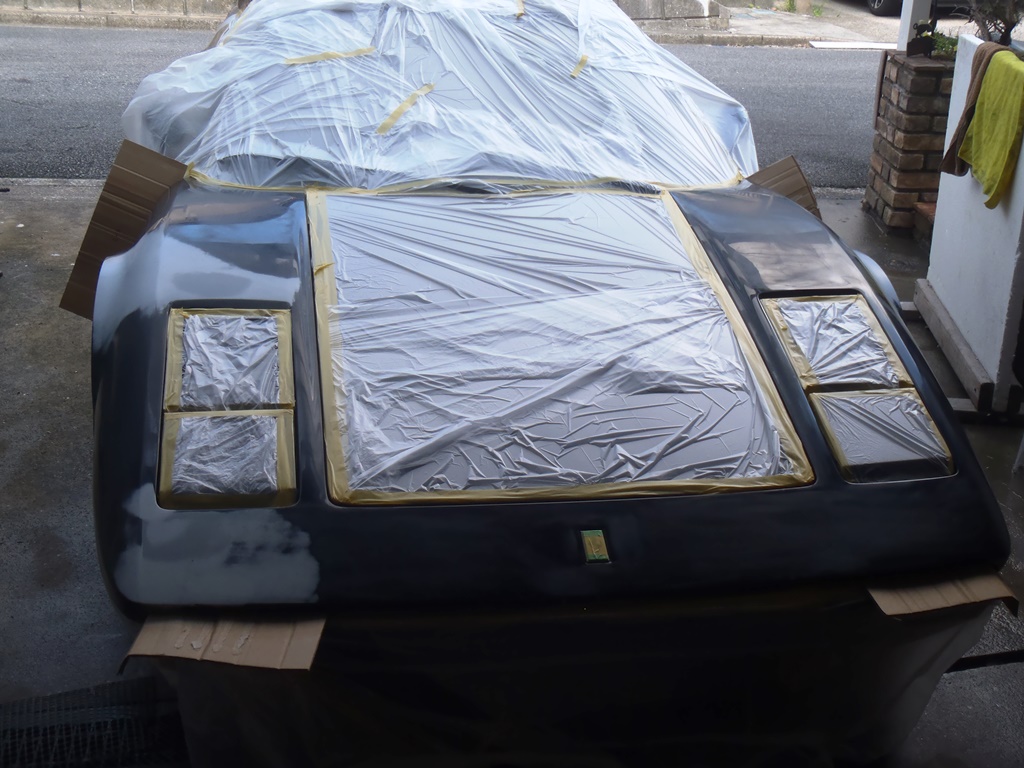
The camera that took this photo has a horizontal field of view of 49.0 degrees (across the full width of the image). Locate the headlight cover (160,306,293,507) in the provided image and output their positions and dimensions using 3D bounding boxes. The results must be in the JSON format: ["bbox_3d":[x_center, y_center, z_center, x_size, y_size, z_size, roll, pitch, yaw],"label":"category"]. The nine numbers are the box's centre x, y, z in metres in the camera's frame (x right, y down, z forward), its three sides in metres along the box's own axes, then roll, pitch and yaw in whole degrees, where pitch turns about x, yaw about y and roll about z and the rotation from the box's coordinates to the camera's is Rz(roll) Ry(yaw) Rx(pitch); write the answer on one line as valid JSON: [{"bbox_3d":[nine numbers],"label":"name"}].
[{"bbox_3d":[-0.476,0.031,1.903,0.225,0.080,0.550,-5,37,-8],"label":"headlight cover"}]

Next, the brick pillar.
[{"bbox_3d":[1.859,-1.090,5.022,0.370,0.710,0.340,0,24,-3],"label":"brick pillar"}]

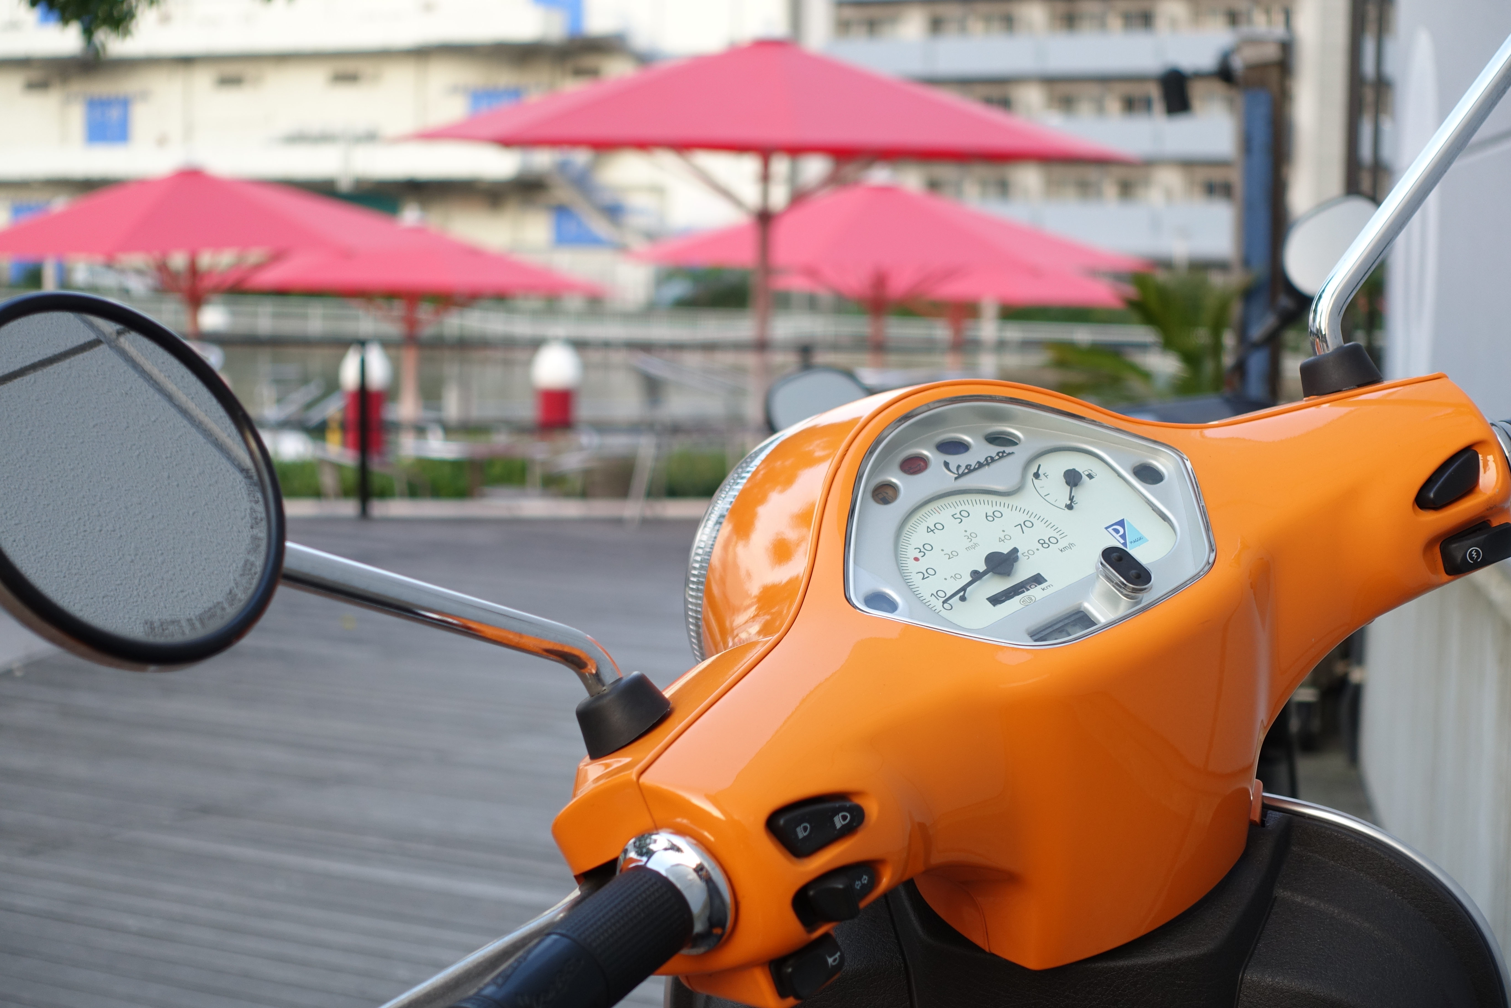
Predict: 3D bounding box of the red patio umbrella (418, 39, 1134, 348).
[{"bbox_3d":[0.076,-1.248,16.574,4.050,2.720,4.050,1,3,0],"label":"red patio umbrella"}]

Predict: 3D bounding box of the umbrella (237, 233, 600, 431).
[{"bbox_3d":[-3.392,-1.598,29.568,3.700,2.500,3.700,1,3,0],"label":"umbrella"}]

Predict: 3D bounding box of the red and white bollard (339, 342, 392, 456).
[{"bbox_3d":[-2.596,-0.658,19.538,0.340,0.850,0.340,0,5,-7],"label":"red and white bollard"}]

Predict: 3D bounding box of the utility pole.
[{"bbox_3d":[2.484,-1.016,14.571,0.230,2.600,0.230,-1,3,-25],"label":"utility pole"}]

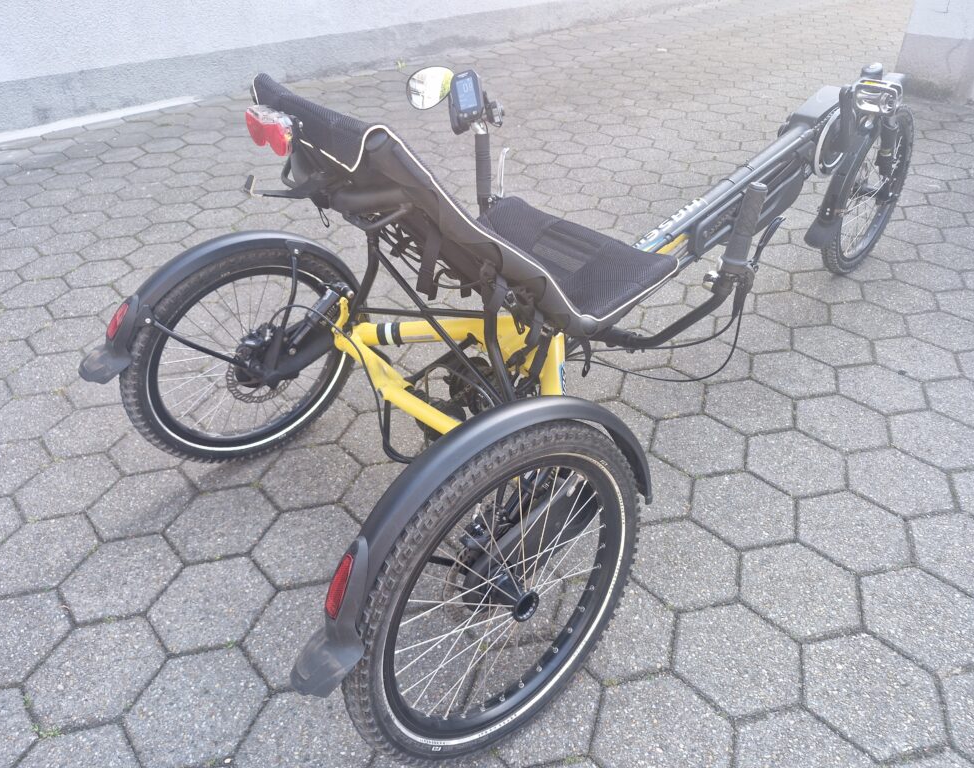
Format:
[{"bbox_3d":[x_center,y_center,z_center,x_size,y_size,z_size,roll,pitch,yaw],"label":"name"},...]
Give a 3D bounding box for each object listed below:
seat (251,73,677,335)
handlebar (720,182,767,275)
[{"bbox_3d":[-0.032,-0.298,1.137,0.620,0.450,0.420,-28,43,-31],"label":"seat"},{"bbox_3d":[0.431,-0.260,1.145,0.040,0.159,0.040,-30,51,-29],"label":"handlebar"}]

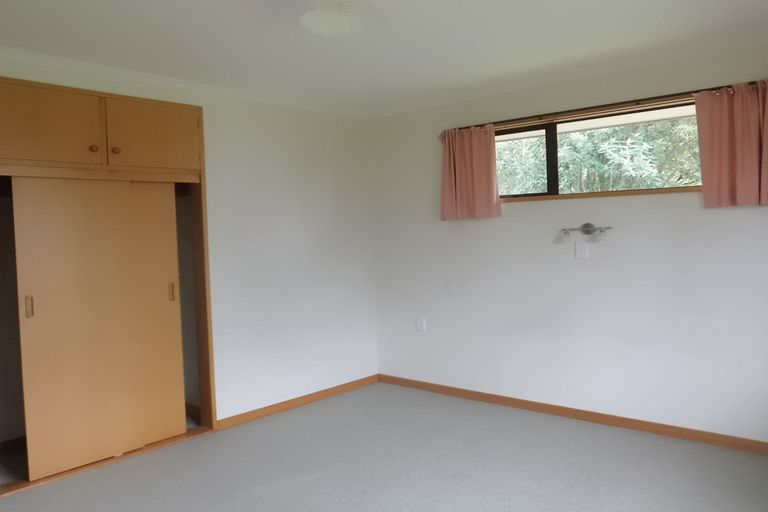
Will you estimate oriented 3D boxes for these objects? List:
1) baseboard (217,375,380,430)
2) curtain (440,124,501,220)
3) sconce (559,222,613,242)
[{"bbox_3d":[-0.589,1.131,4.369,0.022,0.078,1.573,1,4,45],"label":"baseboard"},{"bbox_3d":[0.654,-0.627,4.190,0.465,0.670,0.100,1,3,38],"label":"curtain"},{"bbox_3d":[1.343,-0.160,3.688,0.330,0.115,0.100,1,3,38],"label":"sconce"}]

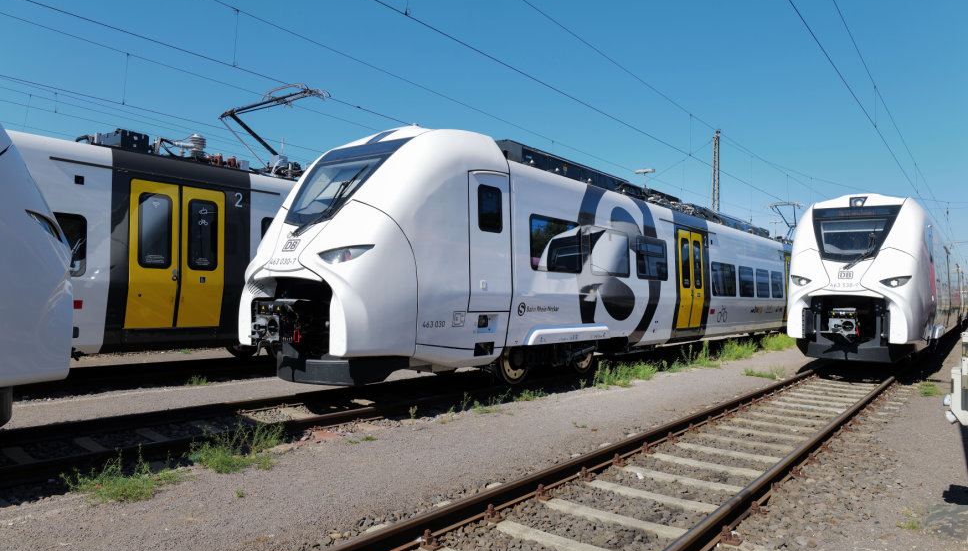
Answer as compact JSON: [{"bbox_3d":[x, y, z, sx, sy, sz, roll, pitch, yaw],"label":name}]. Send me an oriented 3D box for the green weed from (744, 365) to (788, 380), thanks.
[{"bbox_3d":[6.246,2.120,14.314,0.750,0.240,0.500,0,-2,38],"label":"green weed"}]

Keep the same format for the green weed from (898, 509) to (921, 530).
[{"bbox_3d":[3.164,1.820,4.806,0.170,0.110,0.150,0,-2,38],"label":"green weed"}]

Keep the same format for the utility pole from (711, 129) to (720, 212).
[{"bbox_3d":[21.048,-4.662,58.609,0.680,17.330,0.550,0,-2,38],"label":"utility pole"}]

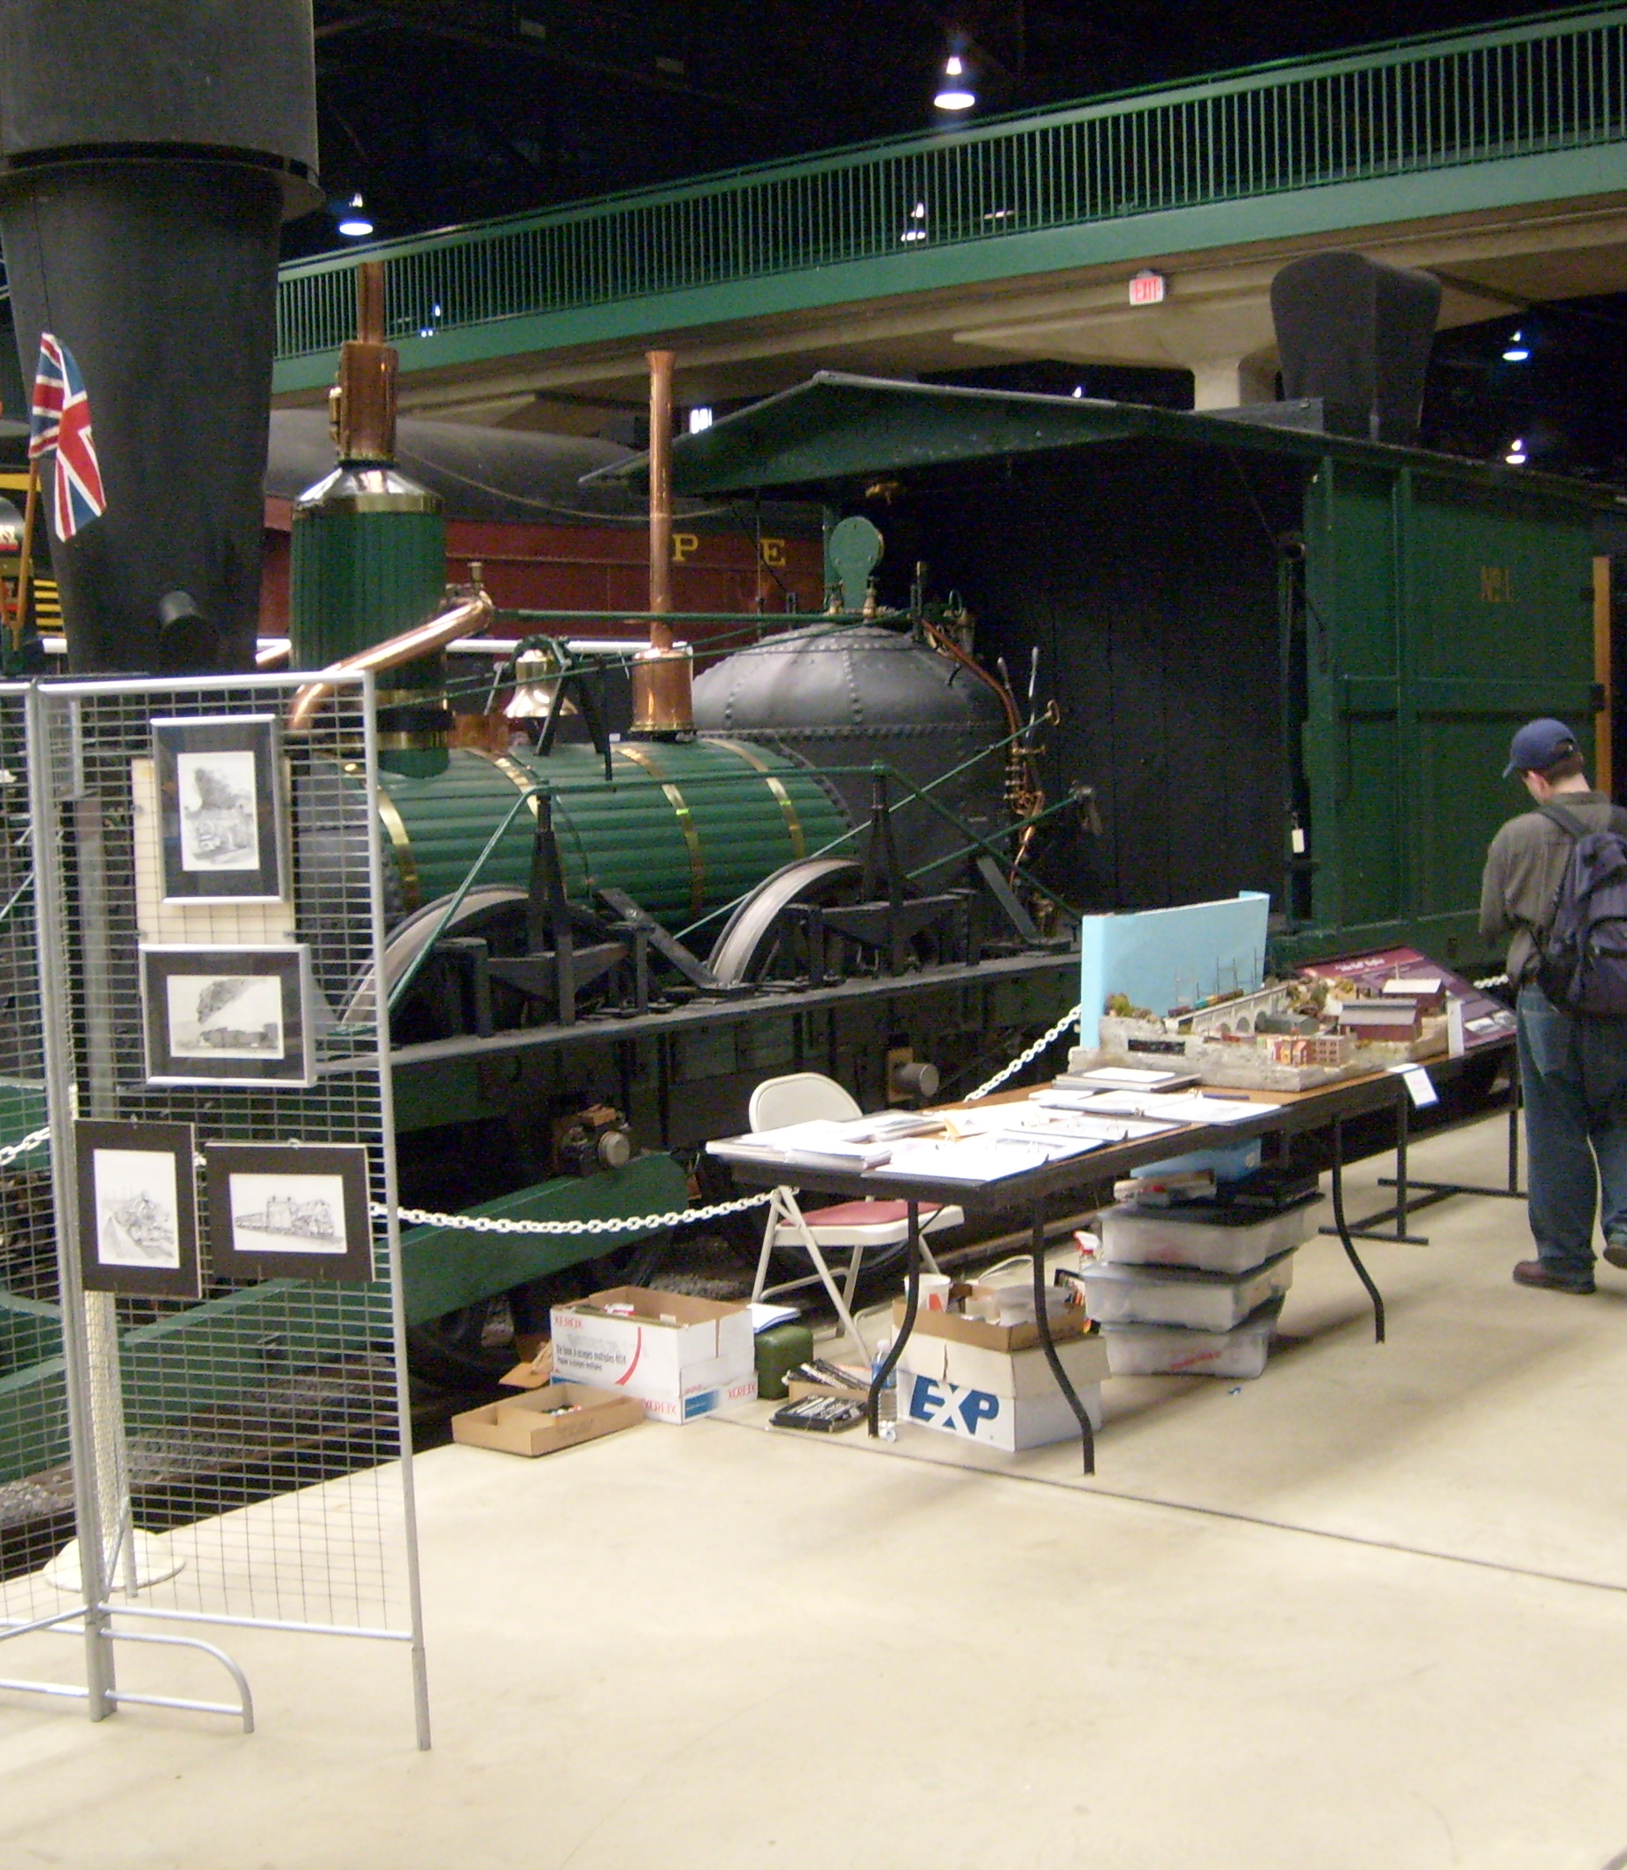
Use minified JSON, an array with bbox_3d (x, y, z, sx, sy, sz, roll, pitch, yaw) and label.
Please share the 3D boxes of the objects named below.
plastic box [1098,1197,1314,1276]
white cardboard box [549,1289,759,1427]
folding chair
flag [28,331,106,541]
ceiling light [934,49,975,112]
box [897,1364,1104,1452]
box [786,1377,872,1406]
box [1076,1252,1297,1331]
[{"bbox_3d":[1.095,0.800,6.940,0.450,0.150,0.510,1,5,34],"label":"plastic box"},{"bbox_3d":[-0.420,1.106,6.650,0.465,0.240,0.288,2,6,41],"label":"white cardboard box"},{"bbox_3d":[0.125,0.793,6.920,0.480,0.780,0.460,1,5,33],"label":"folding chair"},{"bbox_3d":[-1.852,-1.236,6.250,0.190,0.520,0.140,-1,4,10],"label":"flag"},{"bbox_3d":[1.653,-10.007,29.500,0.500,0.750,0.500,-2,4,0],"label":"ceiling light"},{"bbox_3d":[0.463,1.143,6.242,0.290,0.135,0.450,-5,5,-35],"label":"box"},{"bbox_3d":[0.109,1.166,6.520,0.240,0.075,0.210,1,5,39],"label":"box"},{"bbox_3d":[0.984,0.941,6.669,0.430,0.145,0.440,0,4,23],"label":"box"}]

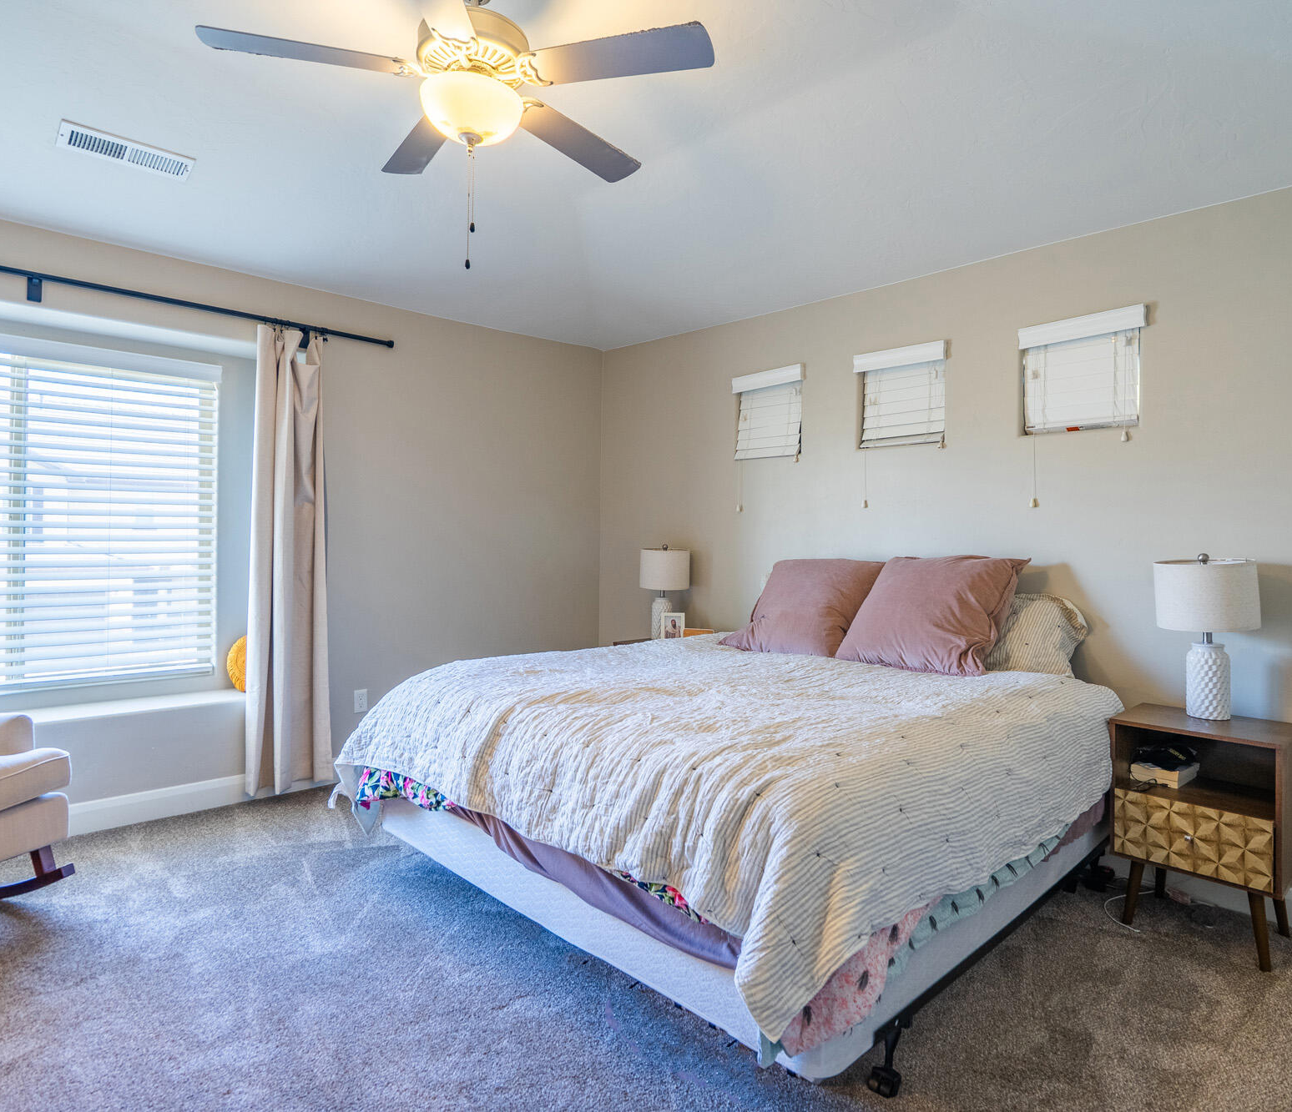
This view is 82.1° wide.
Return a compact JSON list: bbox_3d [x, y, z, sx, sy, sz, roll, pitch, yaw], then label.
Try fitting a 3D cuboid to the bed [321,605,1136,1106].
[{"bbox_3d":[0.367,0.798,2.734,2.058,0.802,1.984,0,1,-43],"label":"bed"}]

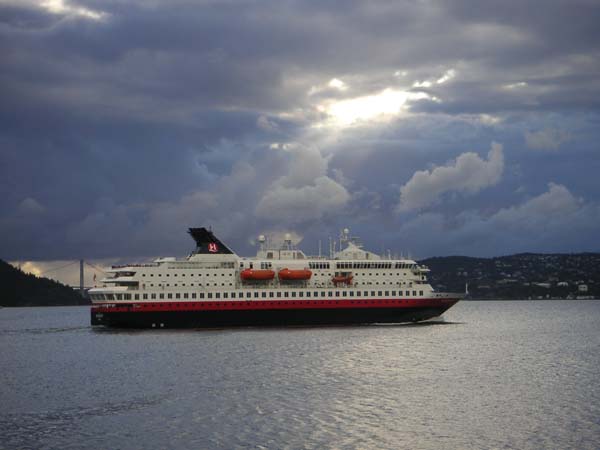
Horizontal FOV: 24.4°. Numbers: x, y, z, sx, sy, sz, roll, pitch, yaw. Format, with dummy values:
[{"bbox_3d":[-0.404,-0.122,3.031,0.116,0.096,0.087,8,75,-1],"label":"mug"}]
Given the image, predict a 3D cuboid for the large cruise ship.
[{"bbox_3d":[-2.349,15.880,423.551,122.800,29.200,19.500,1,-3,-27],"label":"large cruise ship"}]

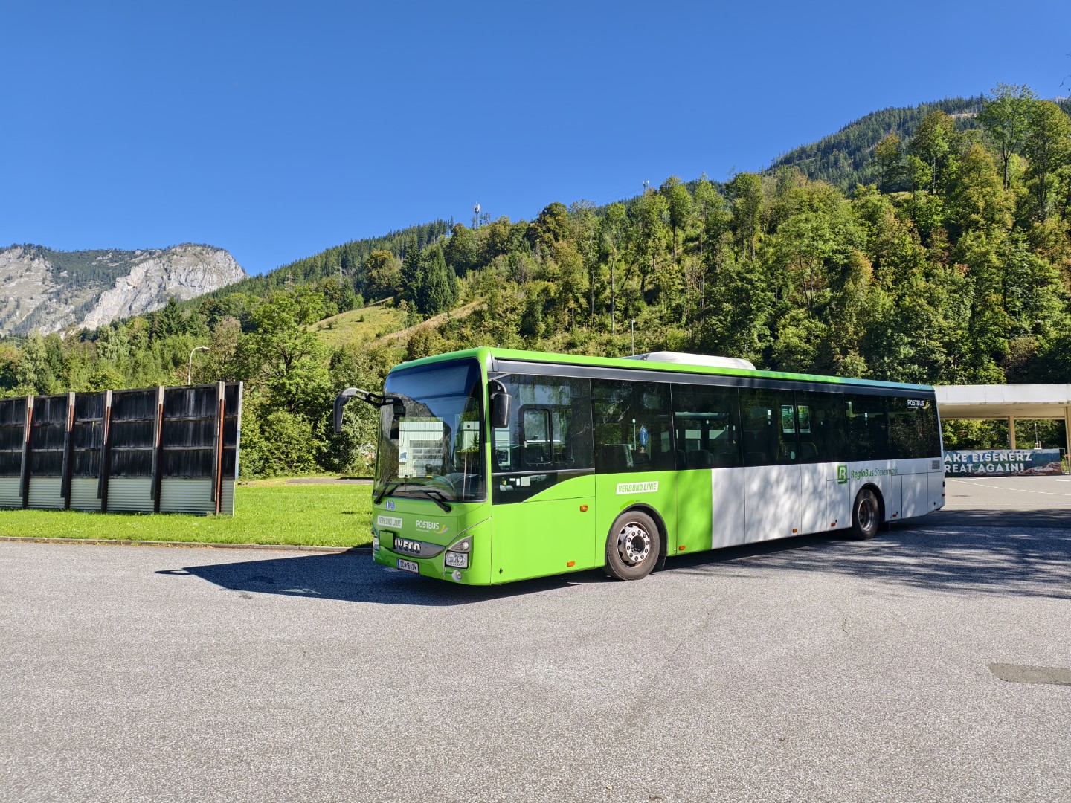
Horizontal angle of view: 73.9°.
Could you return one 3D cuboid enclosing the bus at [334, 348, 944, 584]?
[{"bbox_3d":[3.090,0.943,12.504,12.200,3.250,2.750,2,-5,-38],"label":"bus"}]

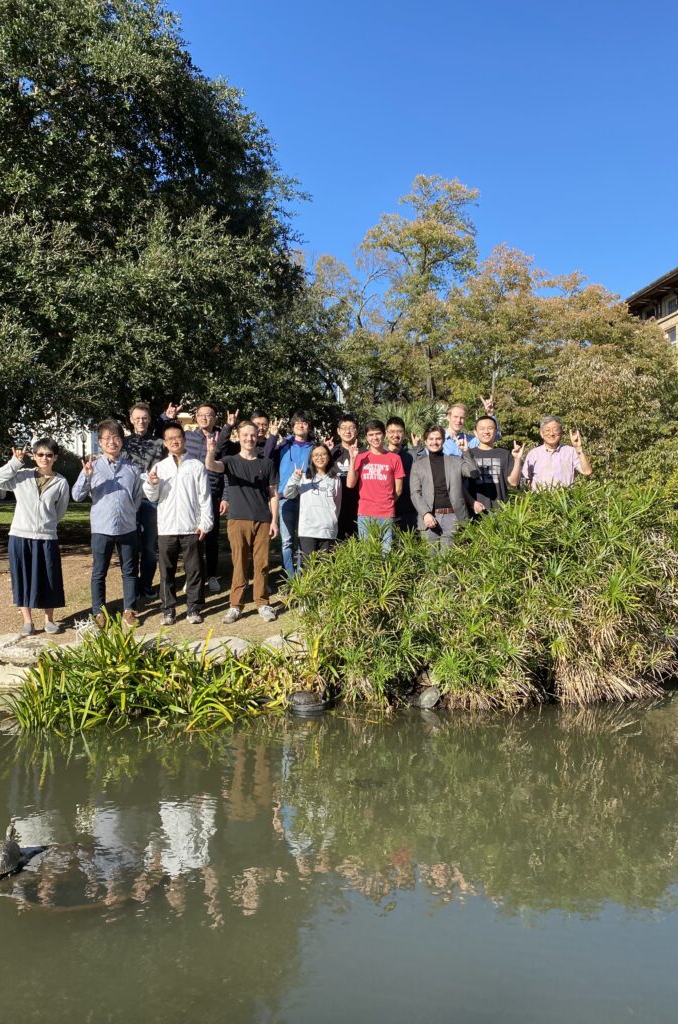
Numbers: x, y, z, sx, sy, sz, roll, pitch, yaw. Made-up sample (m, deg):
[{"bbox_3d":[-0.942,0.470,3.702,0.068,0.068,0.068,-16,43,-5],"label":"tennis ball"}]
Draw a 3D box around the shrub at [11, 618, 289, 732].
[{"bbox_3d":[-1.290,1.085,5.524,1.900,0.660,1.200,0,1,0],"label":"shrub"}]

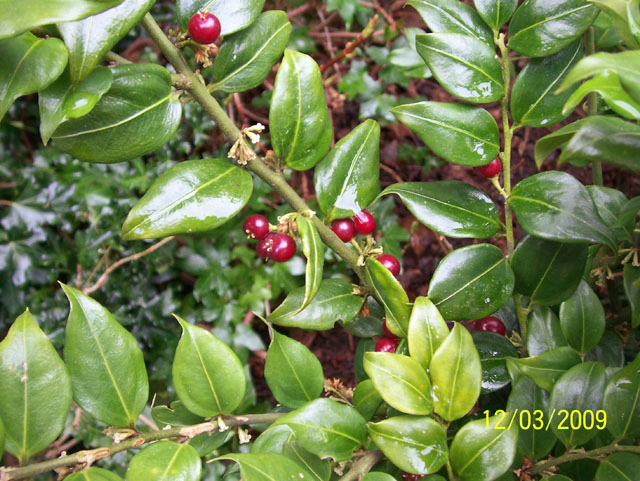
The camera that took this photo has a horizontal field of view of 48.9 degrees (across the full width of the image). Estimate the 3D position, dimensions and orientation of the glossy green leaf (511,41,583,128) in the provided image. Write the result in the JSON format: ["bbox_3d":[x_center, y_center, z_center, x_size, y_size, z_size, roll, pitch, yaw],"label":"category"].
[{"bbox_3d":[0.101,-0.069,0.305,0.023,0.008,0.055,36,70,8],"label":"glossy green leaf"}]

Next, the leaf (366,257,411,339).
[{"bbox_3d":[0.024,0.020,0.256,0.008,0.015,0.033,2,54,-52],"label":"leaf"}]

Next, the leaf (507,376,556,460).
[{"bbox_3d":[0.076,0.062,0.250,0.018,0.006,0.033,4,73,1],"label":"leaf"}]

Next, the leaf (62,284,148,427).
[{"bbox_3d":[-0.066,0.034,0.210,0.022,0.008,0.050,-29,76,-11],"label":"leaf"}]

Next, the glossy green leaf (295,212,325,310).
[{"bbox_3d":[-0.005,0.008,0.265,0.008,0.014,0.037,11,70,-32],"label":"glossy green leaf"}]

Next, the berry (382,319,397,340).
[{"bbox_3d":[0.033,0.039,0.315,0.011,0.011,0.011,0,40,0],"label":"berry"}]

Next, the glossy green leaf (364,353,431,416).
[{"bbox_3d":[0.024,0.043,0.212,0.028,0.006,0.015,38,76,15],"label":"glossy green leaf"}]

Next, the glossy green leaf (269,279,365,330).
[{"bbox_3d":[-0.002,0.028,0.295,0.041,0.008,0.019,-13,61,-8],"label":"glossy green leaf"}]

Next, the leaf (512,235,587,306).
[{"bbox_3d":[0.093,0.011,0.283,0.030,0.006,0.035,31,90,9],"label":"leaf"}]

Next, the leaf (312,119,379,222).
[{"bbox_3d":[0.009,-0.023,0.225,0.020,0.008,0.038,20,77,15],"label":"leaf"}]

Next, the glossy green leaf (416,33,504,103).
[{"bbox_3d":[0.053,-0.067,0.264,0.039,0.007,0.024,27,68,-12],"label":"glossy green leaf"}]

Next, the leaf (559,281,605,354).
[{"bbox_3d":[0.125,0.037,0.335,0.021,0.007,0.035,1,84,-6],"label":"leaf"}]

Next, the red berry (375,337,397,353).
[{"bbox_3d":[0.029,0.048,0.310,0.010,0.010,0.010,0,40,0],"label":"red berry"}]

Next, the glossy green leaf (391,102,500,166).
[{"bbox_3d":[0.042,-0.036,0.235,0.039,0.008,0.020,21,72,11],"label":"glossy green leaf"}]

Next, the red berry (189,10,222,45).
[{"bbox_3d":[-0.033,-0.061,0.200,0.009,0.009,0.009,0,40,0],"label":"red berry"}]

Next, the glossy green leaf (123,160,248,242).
[{"bbox_3d":[-0.051,-0.015,0.270,0.055,0.008,0.026,-33,68,-15],"label":"glossy green leaf"}]

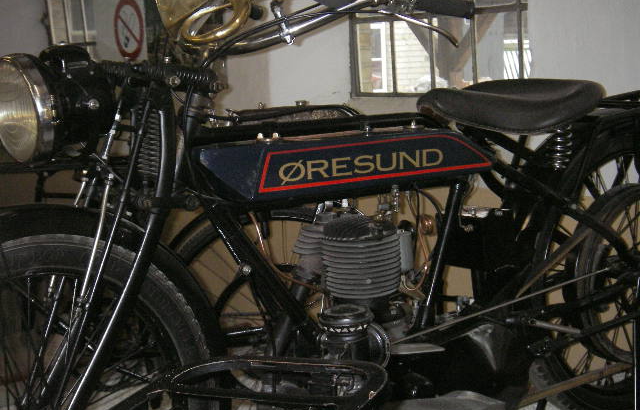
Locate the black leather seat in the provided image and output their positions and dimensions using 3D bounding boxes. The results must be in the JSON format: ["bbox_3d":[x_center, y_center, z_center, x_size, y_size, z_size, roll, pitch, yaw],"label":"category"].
[{"bbox_3d":[0.352,-0.198,2.201,0.400,0.100,0.310,-12,15,-34],"label":"black leather seat"}]

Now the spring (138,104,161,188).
[{"bbox_3d":[-0.247,-0.090,1.715,0.038,0.120,0.038,8,1,-43],"label":"spring"}]

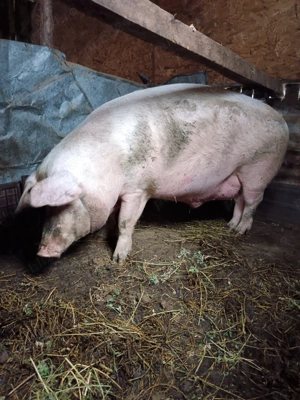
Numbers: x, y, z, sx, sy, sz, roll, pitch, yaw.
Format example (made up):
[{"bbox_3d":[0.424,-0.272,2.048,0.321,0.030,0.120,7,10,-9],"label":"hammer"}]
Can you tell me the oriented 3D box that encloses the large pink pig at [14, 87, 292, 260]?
[{"bbox_3d":[0.123,-0.165,1.810,1.560,0.900,0.520,-8,21,-23],"label":"large pink pig"}]

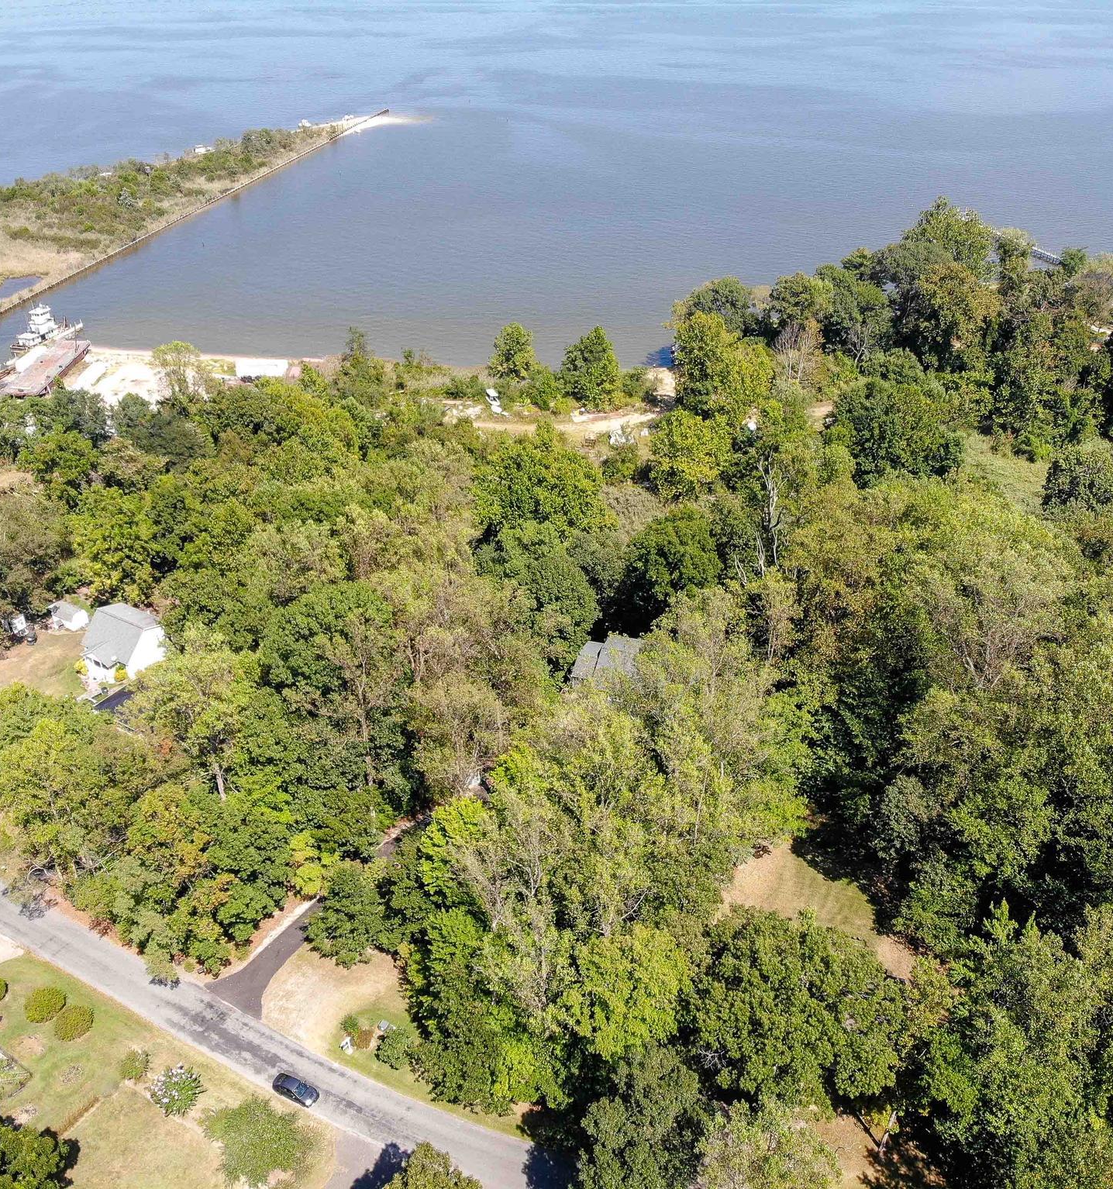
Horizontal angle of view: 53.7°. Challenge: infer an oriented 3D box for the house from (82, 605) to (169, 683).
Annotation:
[{"bbox_3d":[-71.648,8.013,180.540,11.100,7.800,10.200,20,39,27],"label":"house"}]

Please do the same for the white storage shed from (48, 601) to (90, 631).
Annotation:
[{"bbox_3d":[-74.063,3.110,167.894,4.200,2.900,2.900,19,38,27],"label":"white storage shed"}]

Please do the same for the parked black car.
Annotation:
[{"bbox_3d":[-28.140,53.416,118.897,4.780,1.460,1.840,15,37,21],"label":"parked black car"}]

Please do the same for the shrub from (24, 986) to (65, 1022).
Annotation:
[{"bbox_3d":[-59.108,47.462,127.151,4.600,2.100,4.100,-18,38,-24],"label":"shrub"}]

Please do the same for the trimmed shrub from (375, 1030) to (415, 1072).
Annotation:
[{"bbox_3d":[-17.987,50.508,121.831,4.100,3.000,4.100,0,34,0],"label":"trimmed shrub"}]

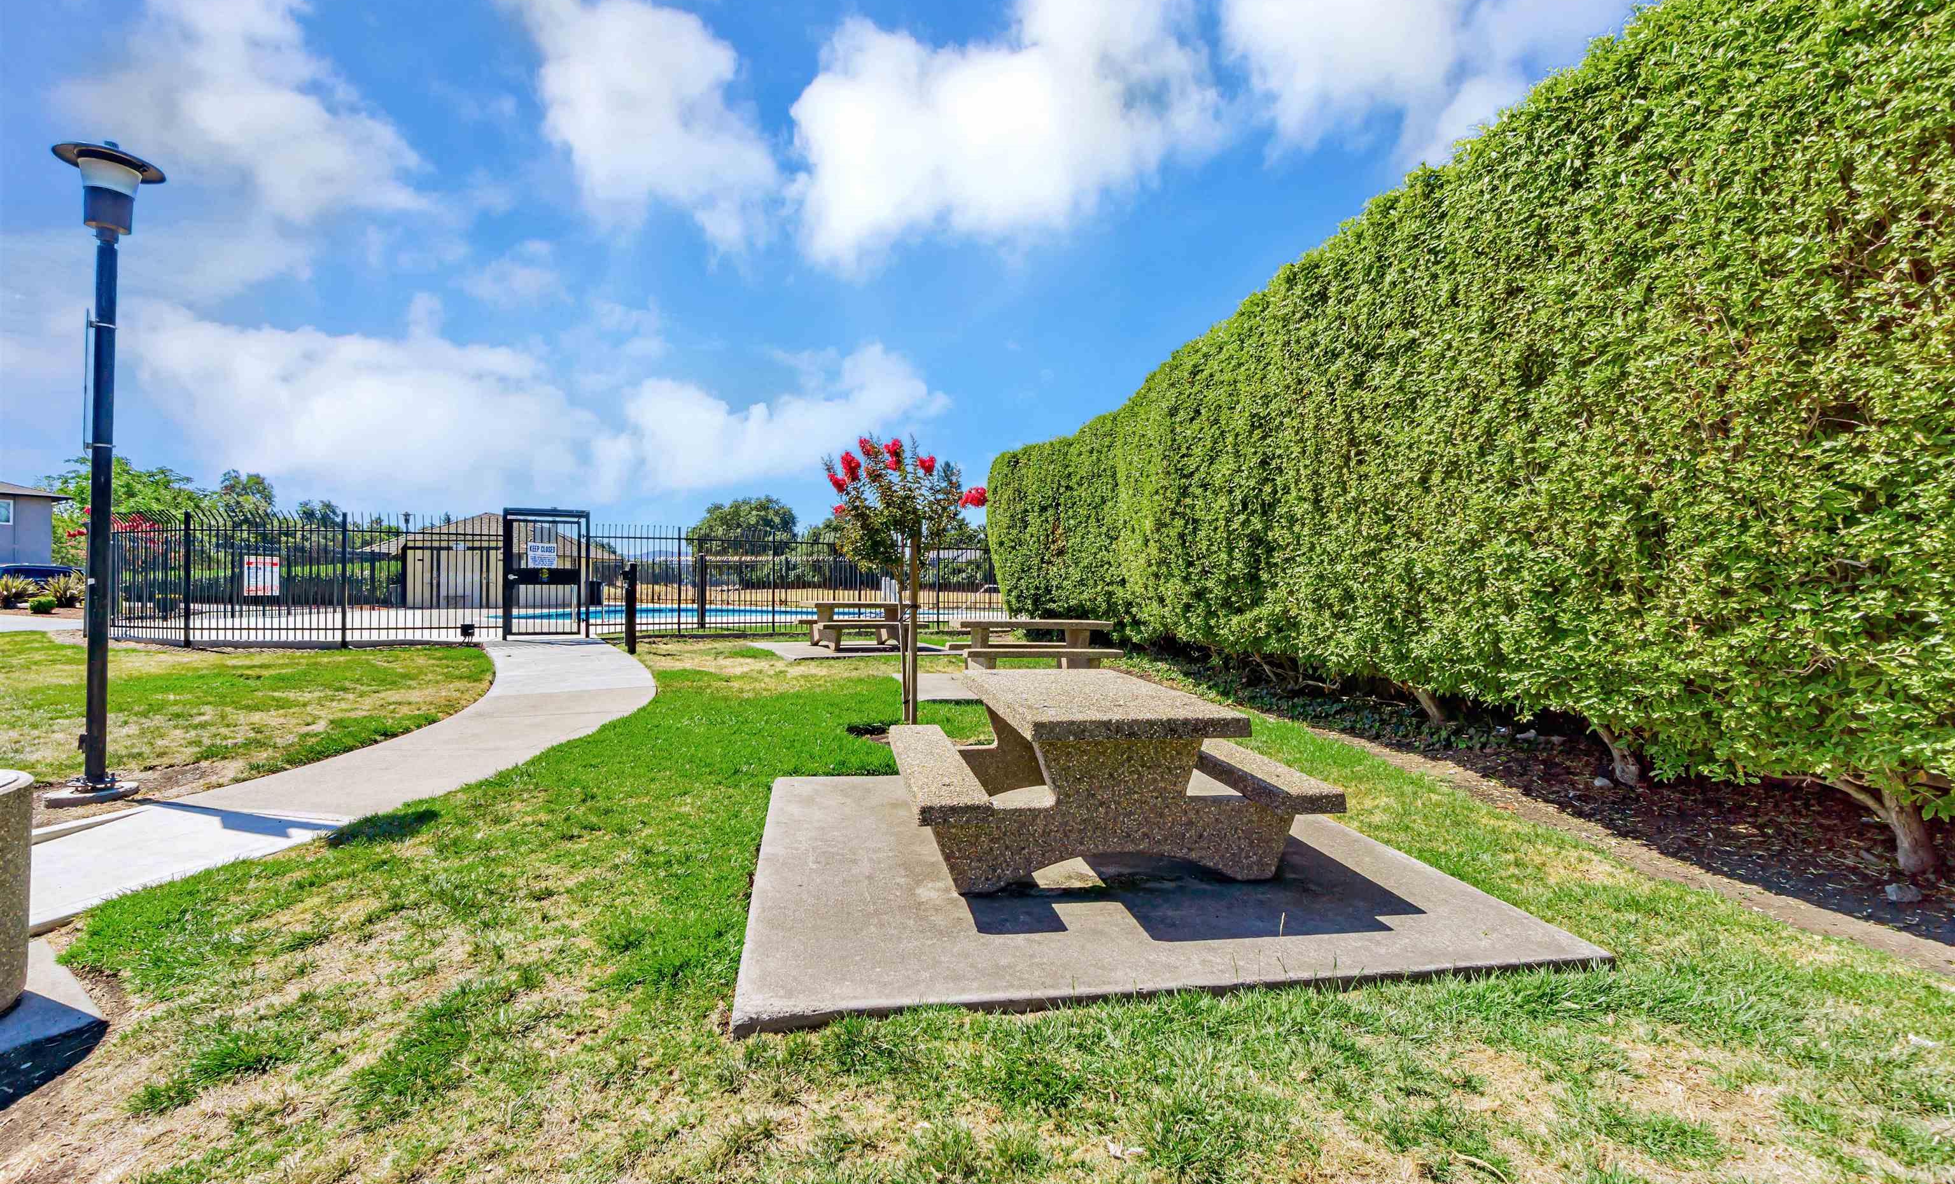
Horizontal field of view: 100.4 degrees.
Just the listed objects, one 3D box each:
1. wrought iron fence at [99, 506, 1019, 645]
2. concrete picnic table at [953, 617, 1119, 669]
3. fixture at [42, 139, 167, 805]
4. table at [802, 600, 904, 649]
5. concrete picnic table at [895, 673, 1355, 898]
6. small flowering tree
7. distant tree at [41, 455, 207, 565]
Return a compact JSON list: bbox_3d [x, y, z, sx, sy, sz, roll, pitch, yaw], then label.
[{"bbox_3d":[-6.500,-0.260,14.450,14.600,2.150,1.400,0,0,-17],"label":"wrought iron fence"},{"bbox_3d":[0.635,0.745,10.007,1.818,0.760,1.757,1,-1,-10],"label":"concrete picnic table"},{"bbox_3d":[-4.971,-0.680,4.650,0.450,3.770,0.450,1,0,43],"label":"fixture"},{"bbox_3d":[-2.012,0.581,13.996,1.818,0.760,1.757,1,0,-26],"label":"table"},{"bbox_3d":[0.511,0.879,4.111,1.757,0.760,1.818,1,0,-9],"label":"concrete picnic table"},{"bbox_3d":[-0.594,-0.060,6.750,1.360,2.470,1.300,1,0,0],"label":"small flowering tree"},{"bbox_3d":[-37.701,-2.850,36.000,5.300,6.500,5.300,1,0,44],"label":"distant tree"}]

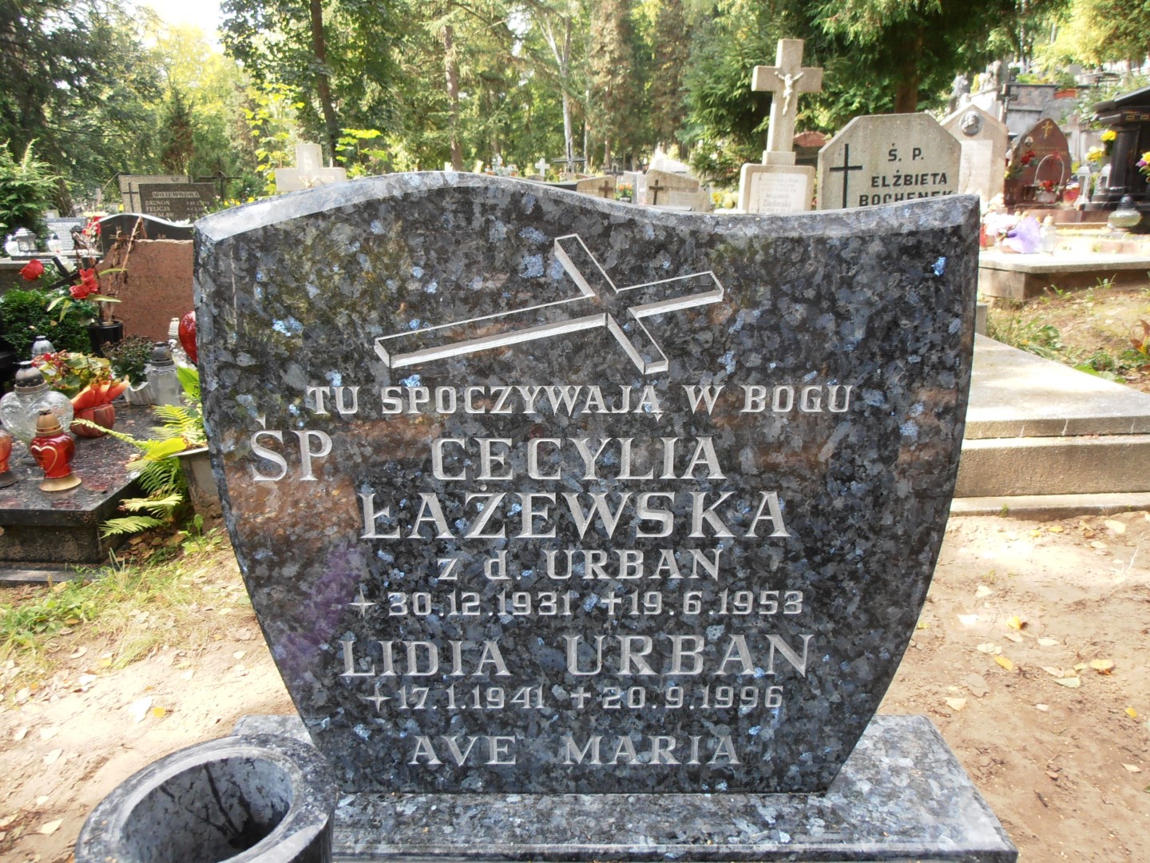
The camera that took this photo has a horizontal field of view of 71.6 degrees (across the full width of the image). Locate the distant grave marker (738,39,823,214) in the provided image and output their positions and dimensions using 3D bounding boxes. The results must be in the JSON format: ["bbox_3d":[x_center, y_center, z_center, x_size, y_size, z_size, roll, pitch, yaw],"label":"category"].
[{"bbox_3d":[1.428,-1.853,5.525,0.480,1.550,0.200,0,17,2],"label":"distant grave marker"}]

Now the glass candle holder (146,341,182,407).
[{"bbox_3d":[-1.508,-0.212,2.897,0.116,0.220,0.116,-1,17,0],"label":"glass candle holder"}]

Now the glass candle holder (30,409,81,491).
[{"bbox_3d":[-1.359,0.043,2.067,0.102,0.208,0.096,-3,17,-9],"label":"glass candle holder"}]

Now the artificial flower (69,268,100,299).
[{"bbox_3d":[-2.151,-0.649,3.500,0.120,0.130,0.110,-8,18,-22],"label":"artificial flower"}]

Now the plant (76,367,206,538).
[{"bbox_3d":[-1.169,0.063,2.200,0.400,0.440,0.400,-1,17,0],"label":"plant"}]

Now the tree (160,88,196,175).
[{"bbox_3d":[-6.963,-4.694,14.406,0.620,2.800,0.620,-1,17,0],"label":"tree"}]

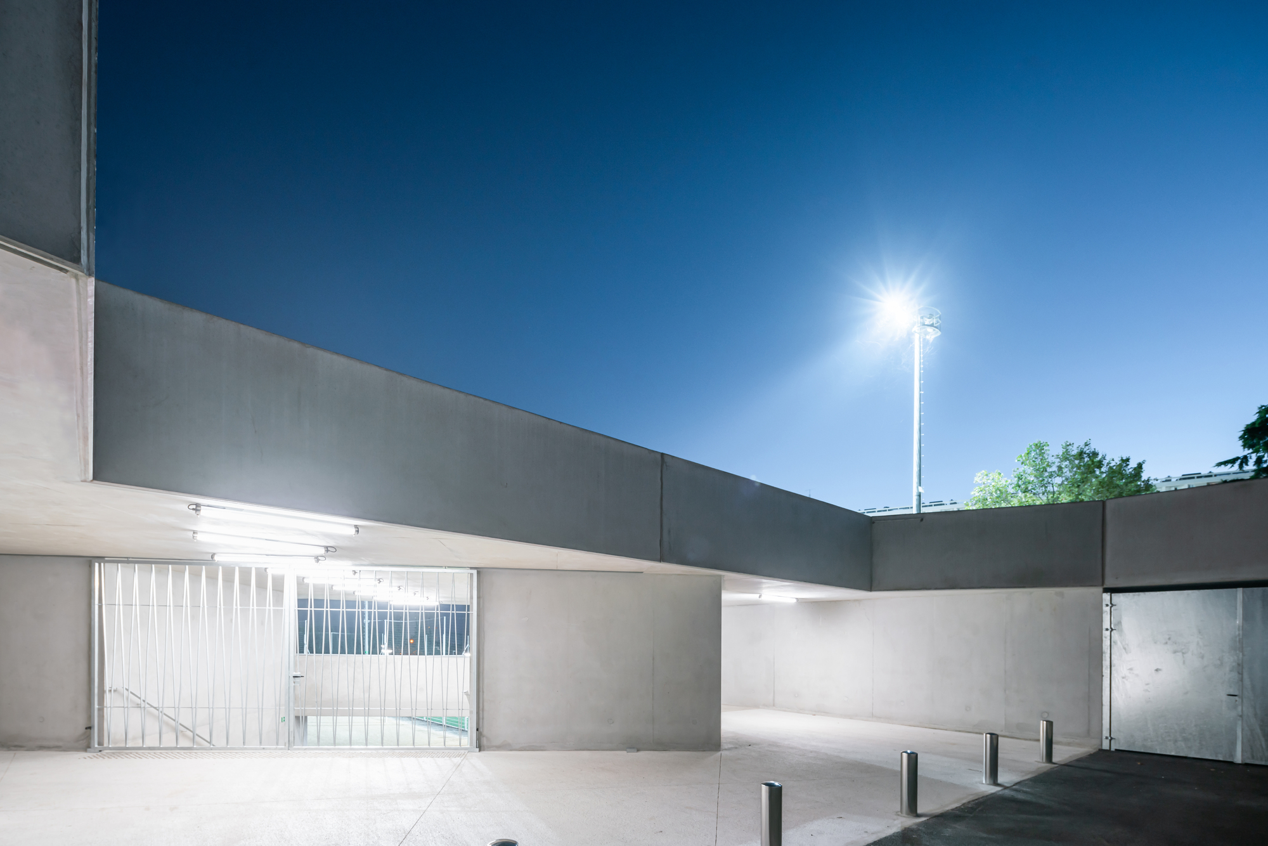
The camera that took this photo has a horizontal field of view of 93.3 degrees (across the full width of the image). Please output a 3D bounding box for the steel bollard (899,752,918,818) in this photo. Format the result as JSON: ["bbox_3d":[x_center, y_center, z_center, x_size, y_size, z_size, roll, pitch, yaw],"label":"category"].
[{"bbox_3d":[2.911,3.824,6.350,0.165,0.680,0.165,0,0,0],"label":"steel bollard"}]

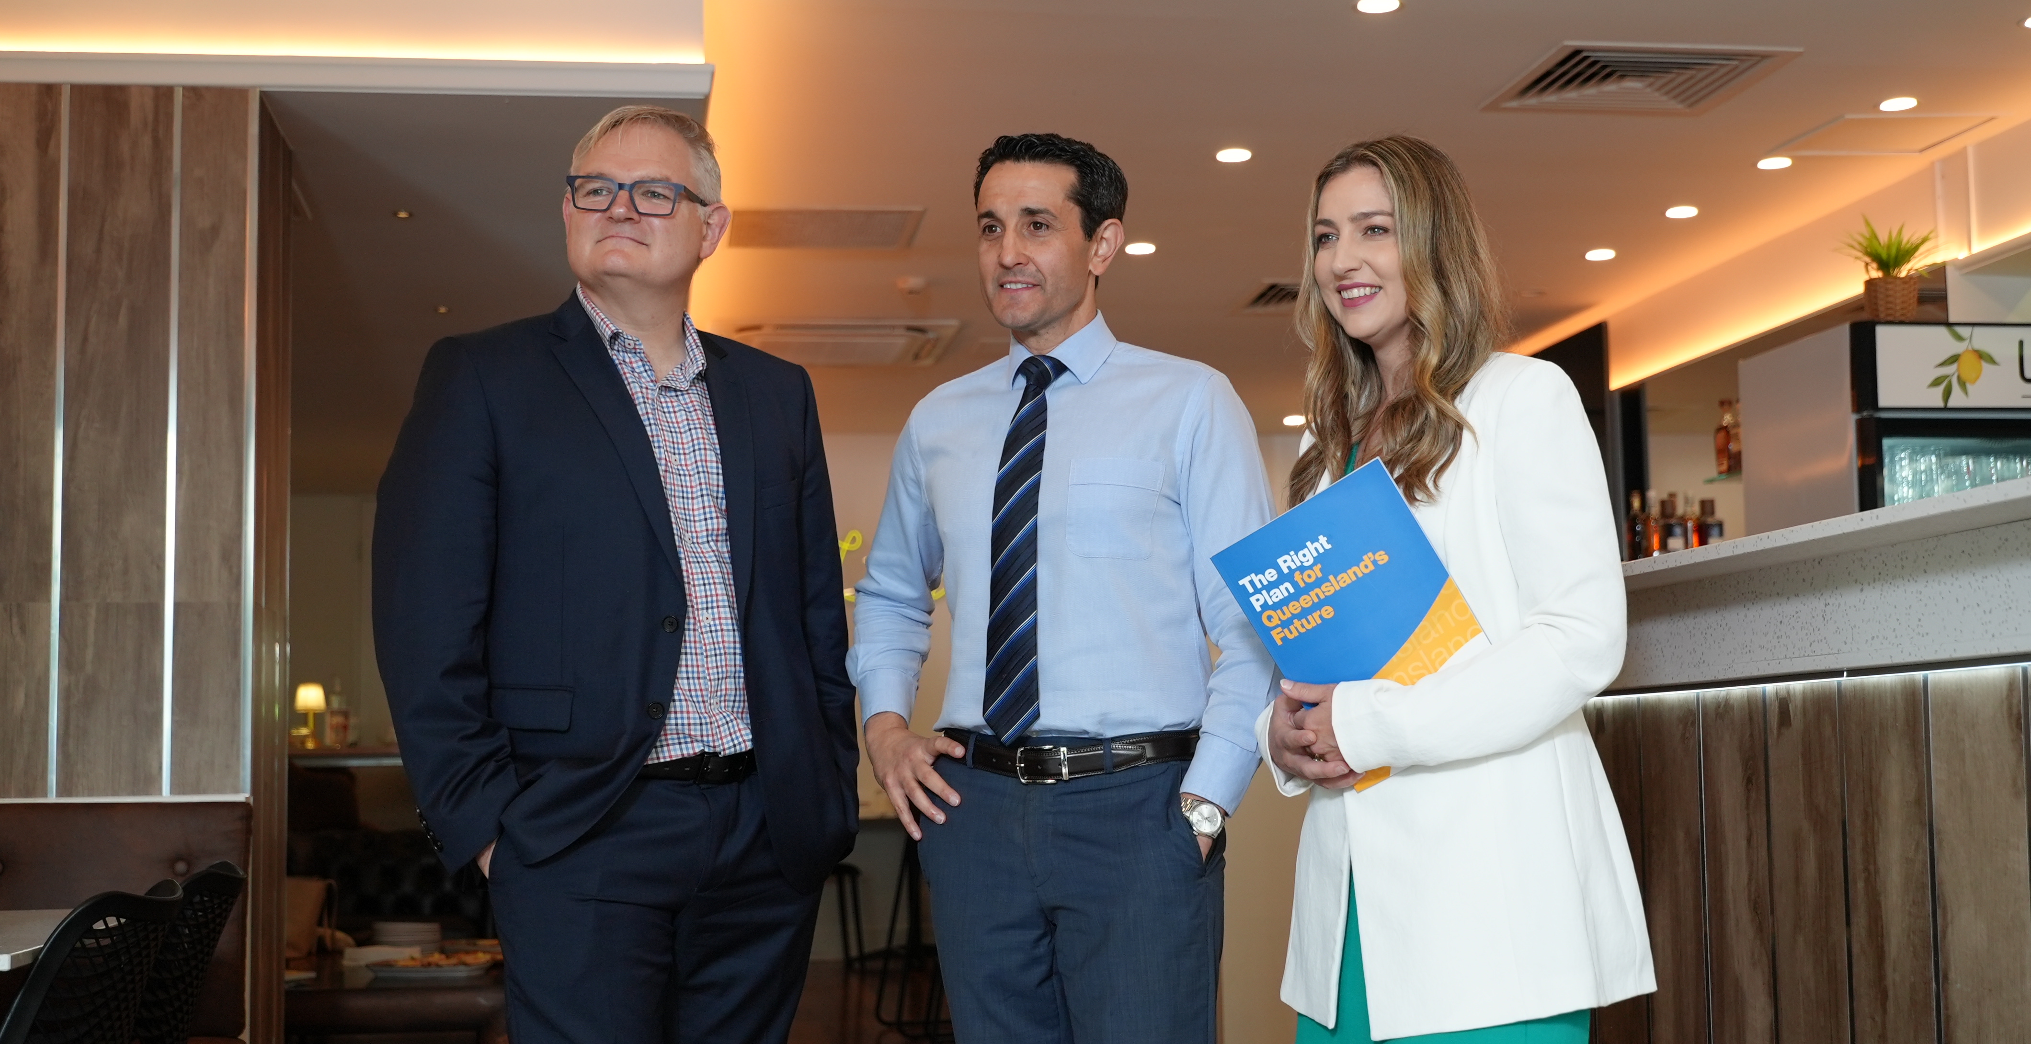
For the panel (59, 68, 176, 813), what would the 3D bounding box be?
[{"bbox_3d":[-1.748,-0.168,4.603,0.195,1.389,0.025,0,-6,-9],"label":"panel"}]

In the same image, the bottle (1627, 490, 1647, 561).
[{"bbox_3d":[2.311,0.021,8.785,0.070,0.280,0.070,0,-6,-9],"label":"bottle"}]

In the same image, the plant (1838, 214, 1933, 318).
[{"bbox_3d":[2.155,-0.623,5.839,0.225,0.268,0.210,0,-6,-9],"label":"plant"}]

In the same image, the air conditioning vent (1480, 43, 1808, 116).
[{"bbox_3d":[1.559,-1.103,5.954,0.607,0.040,0.594,0,-6,-9],"label":"air conditioning vent"}]

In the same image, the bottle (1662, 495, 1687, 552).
[{"bbox_3d":[2.434,0.017,8.753,0.085,0.235,0.085,0,-6,-9],"label":"bottle"}]

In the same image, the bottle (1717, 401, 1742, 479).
[{"bbox_3d":[2.635,-0.305,8.766,0.085,0.284,0.085,0,-6,-9],"label":"bottle"}]

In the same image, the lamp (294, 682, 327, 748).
[{"bbox_3d":[-2.873,0.788,9.651,0.130,0.271,0.130,0,-6,-9],"label":"lamp"}]

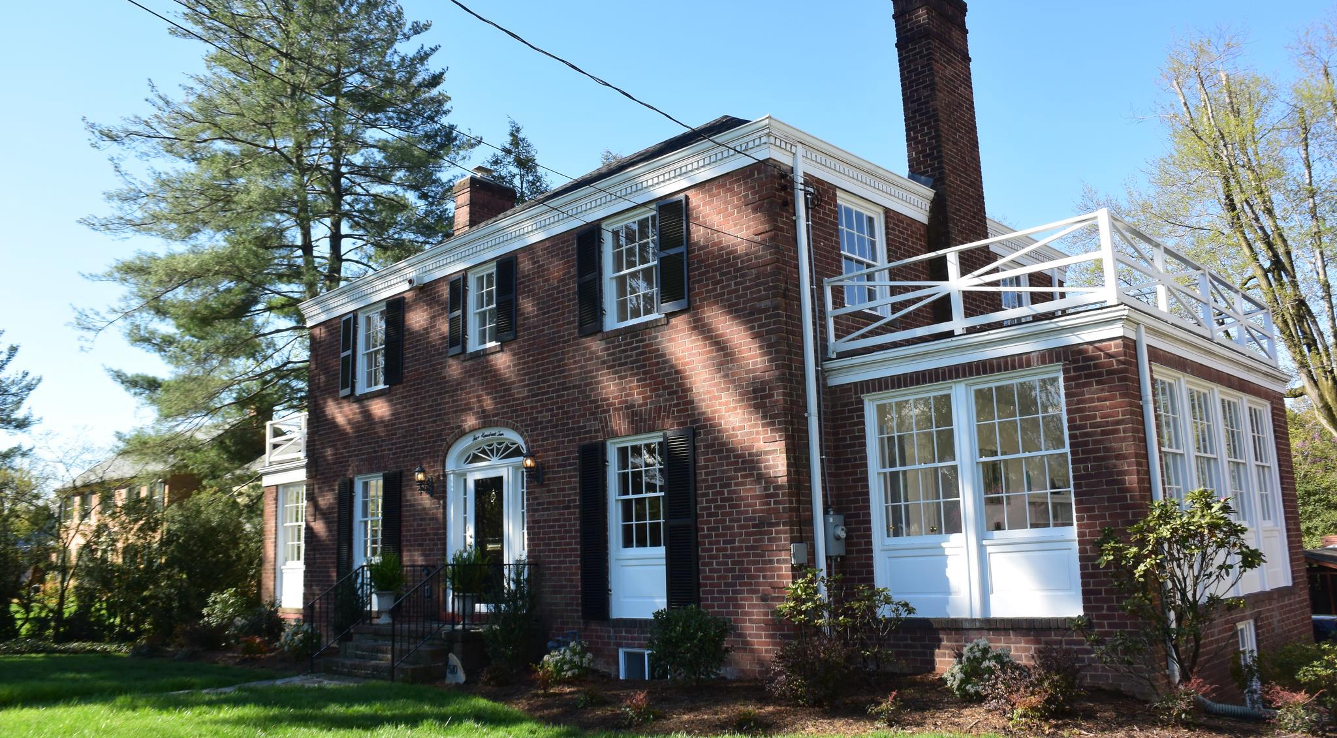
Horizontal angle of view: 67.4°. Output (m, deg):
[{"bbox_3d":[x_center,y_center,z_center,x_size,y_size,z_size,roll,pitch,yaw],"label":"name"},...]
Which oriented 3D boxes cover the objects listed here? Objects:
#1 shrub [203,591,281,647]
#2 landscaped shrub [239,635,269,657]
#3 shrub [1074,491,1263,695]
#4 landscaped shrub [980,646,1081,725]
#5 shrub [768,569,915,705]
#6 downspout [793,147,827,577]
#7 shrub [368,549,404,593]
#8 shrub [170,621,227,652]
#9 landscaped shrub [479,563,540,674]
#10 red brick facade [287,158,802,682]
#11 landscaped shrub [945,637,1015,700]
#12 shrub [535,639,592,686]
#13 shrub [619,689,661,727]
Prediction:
[{"bbox_3d":[-7.751,4.538,18.258,1.366,0.958,1.229,3,-11,-22],"label":"shrub"},{"bbox_3d":[-6.573,4.394,15.912,0.460,0.315,0.414,3,-11,-22],"label":"landscaped shrub"},{"bbox_3d":[4.121,1.883,8.250,1.500,1.700,1.400,-11,-14,43],"label":"shrub"},{"bbox_3d":[2.858,2.513,7.905,0.735,0.595,0.662,-5,-11,18],"label":"landscaped shrub"},{"bbox_3d":[1.628,2.554,9.500,1.350,1.300,1.200,-11,-14,43],"label":"shrub"},{"bbox_3d":[1.560,0.149,10.982,0.075,5.531,0.090,-11,-14,43],"label":"downspout"},{"bbox_3d":[-4.051,2.901,14.350,0.520,0.620,0.520,-11,-14,43],"label":"shrub"},{"bbox_3d":[-8.129,4.627,17.340,0.867,0.515,0.780,3,-11,-24],"label":"shrub"},{"bbox_3d":[-1.891,2.986,11.985,0.715,1.281,0.644,0,-11,-9],"label":"landscaped shrub"},{"bbox_3d":[-2.532,1.225,14.393,10.730,5.702,0.357,-11,-14,43],"label":"red brick facade"},{"bbox_3d":[2.826,2.746,9.150,0.600,0.570,0.580,-11,-14,43],"label":"landscaped shrub"},{"bbox_3d":[-1.169,3.292,11.220,0.640,0.500,0.575,-1,-10,-6],"label":"shrub"},{"bbox_3d":[-0.252,2.981,8.800,0.380,0.340,0.370,-2,-10,0],"label":"shrub"}]

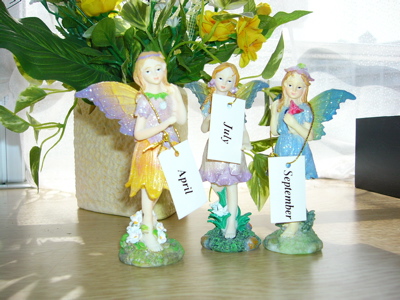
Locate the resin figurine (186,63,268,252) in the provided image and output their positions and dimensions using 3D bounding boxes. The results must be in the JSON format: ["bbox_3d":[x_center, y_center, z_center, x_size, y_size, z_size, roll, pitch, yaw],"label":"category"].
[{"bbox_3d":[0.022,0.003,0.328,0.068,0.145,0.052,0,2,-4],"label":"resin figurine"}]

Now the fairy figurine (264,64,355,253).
[{"bbox_3d":[0.080,0.003,0.322,0.065,0.145,0.054,1,3,27],"label":"fairy figurine"}]

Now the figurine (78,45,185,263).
[{"bbox_3d":[-0.042,0.004,0.293,0.065,0.145,0.054,-1,3,-30],"label":"figurine"}]

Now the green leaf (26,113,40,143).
[{"bbox_3d":[-0.187,-0.025,0.455,0.018,0.036,0.018,0,2,0],"label":"green leaf"}]

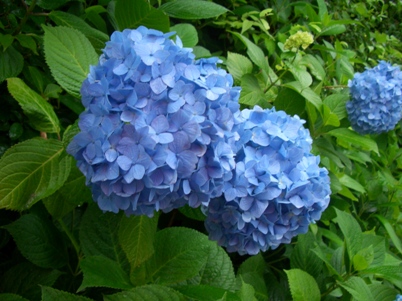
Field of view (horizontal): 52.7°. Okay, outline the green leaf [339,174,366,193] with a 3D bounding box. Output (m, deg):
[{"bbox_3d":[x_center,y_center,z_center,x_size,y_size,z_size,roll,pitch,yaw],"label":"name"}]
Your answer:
[{"bbox_3d":[0.282,0.062,0.760,0.054,0.035,0.043,0,60,0],"label":"green leaf"}]

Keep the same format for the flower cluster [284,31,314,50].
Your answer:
[{"bbox_3d":[0.226,-0.252,0.930,0.068,0.046,0.062,0,18,0],"label":"flower cluster"}]

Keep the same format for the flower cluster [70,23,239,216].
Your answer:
[{"bbox_3d":[-0.054,-0.033,0.460,0.190,0.195,0.165,0,20,0],"label":"flower cluster"}]

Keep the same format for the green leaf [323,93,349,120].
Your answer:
[{"bbox_3d":[0.296,-0.094,0.880,0.069,0.069,0.035,3,-23,8],"label":"green leaf"}]

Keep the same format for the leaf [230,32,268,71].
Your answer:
[{"bbox_3d":[0.089,-0.181,0.750,0.074,0.086,0.040,9,-20,22],"label":"leaf"}]

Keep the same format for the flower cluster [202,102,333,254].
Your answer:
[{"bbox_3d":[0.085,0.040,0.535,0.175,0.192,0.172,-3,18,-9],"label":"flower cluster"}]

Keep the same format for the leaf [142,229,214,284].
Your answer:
[{"bbox_3d":[-0.030,0.127,0.490,0.092,0.040,0.082,0,60,0],"label":"leaf"}]

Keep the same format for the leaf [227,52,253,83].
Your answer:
[{"bbox_3d":[0.065,-0.139,0.680,0.045,0.022,0.052,0,60,-7],"label":"leaf"}]

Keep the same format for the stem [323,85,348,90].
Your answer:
[{"bbox_3d":[0.308,-0.143,0.920,0.070,0.012,0.020,0,20,0],"label":"stem"}]

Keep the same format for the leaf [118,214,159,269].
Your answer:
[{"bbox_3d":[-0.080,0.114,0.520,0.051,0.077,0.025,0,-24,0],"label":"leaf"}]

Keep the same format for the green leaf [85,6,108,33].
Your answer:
[{"bbox_3d":[-0.170,-0.214,0.660,0.040,0.024,0.052,-6,61,-10],"label":"green leaf"}]

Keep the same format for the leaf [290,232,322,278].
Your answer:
[{"bbox_3d":[0.162,0.159,0.620,0.053,0.035,0.091,0,60,0],"label":"leaf"}]

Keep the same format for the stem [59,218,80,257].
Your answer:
[{"bbox_3d":[-0.181,0.119,0.560,0.014,0.066,0.014,-27,0,0],"label":"stem"}]

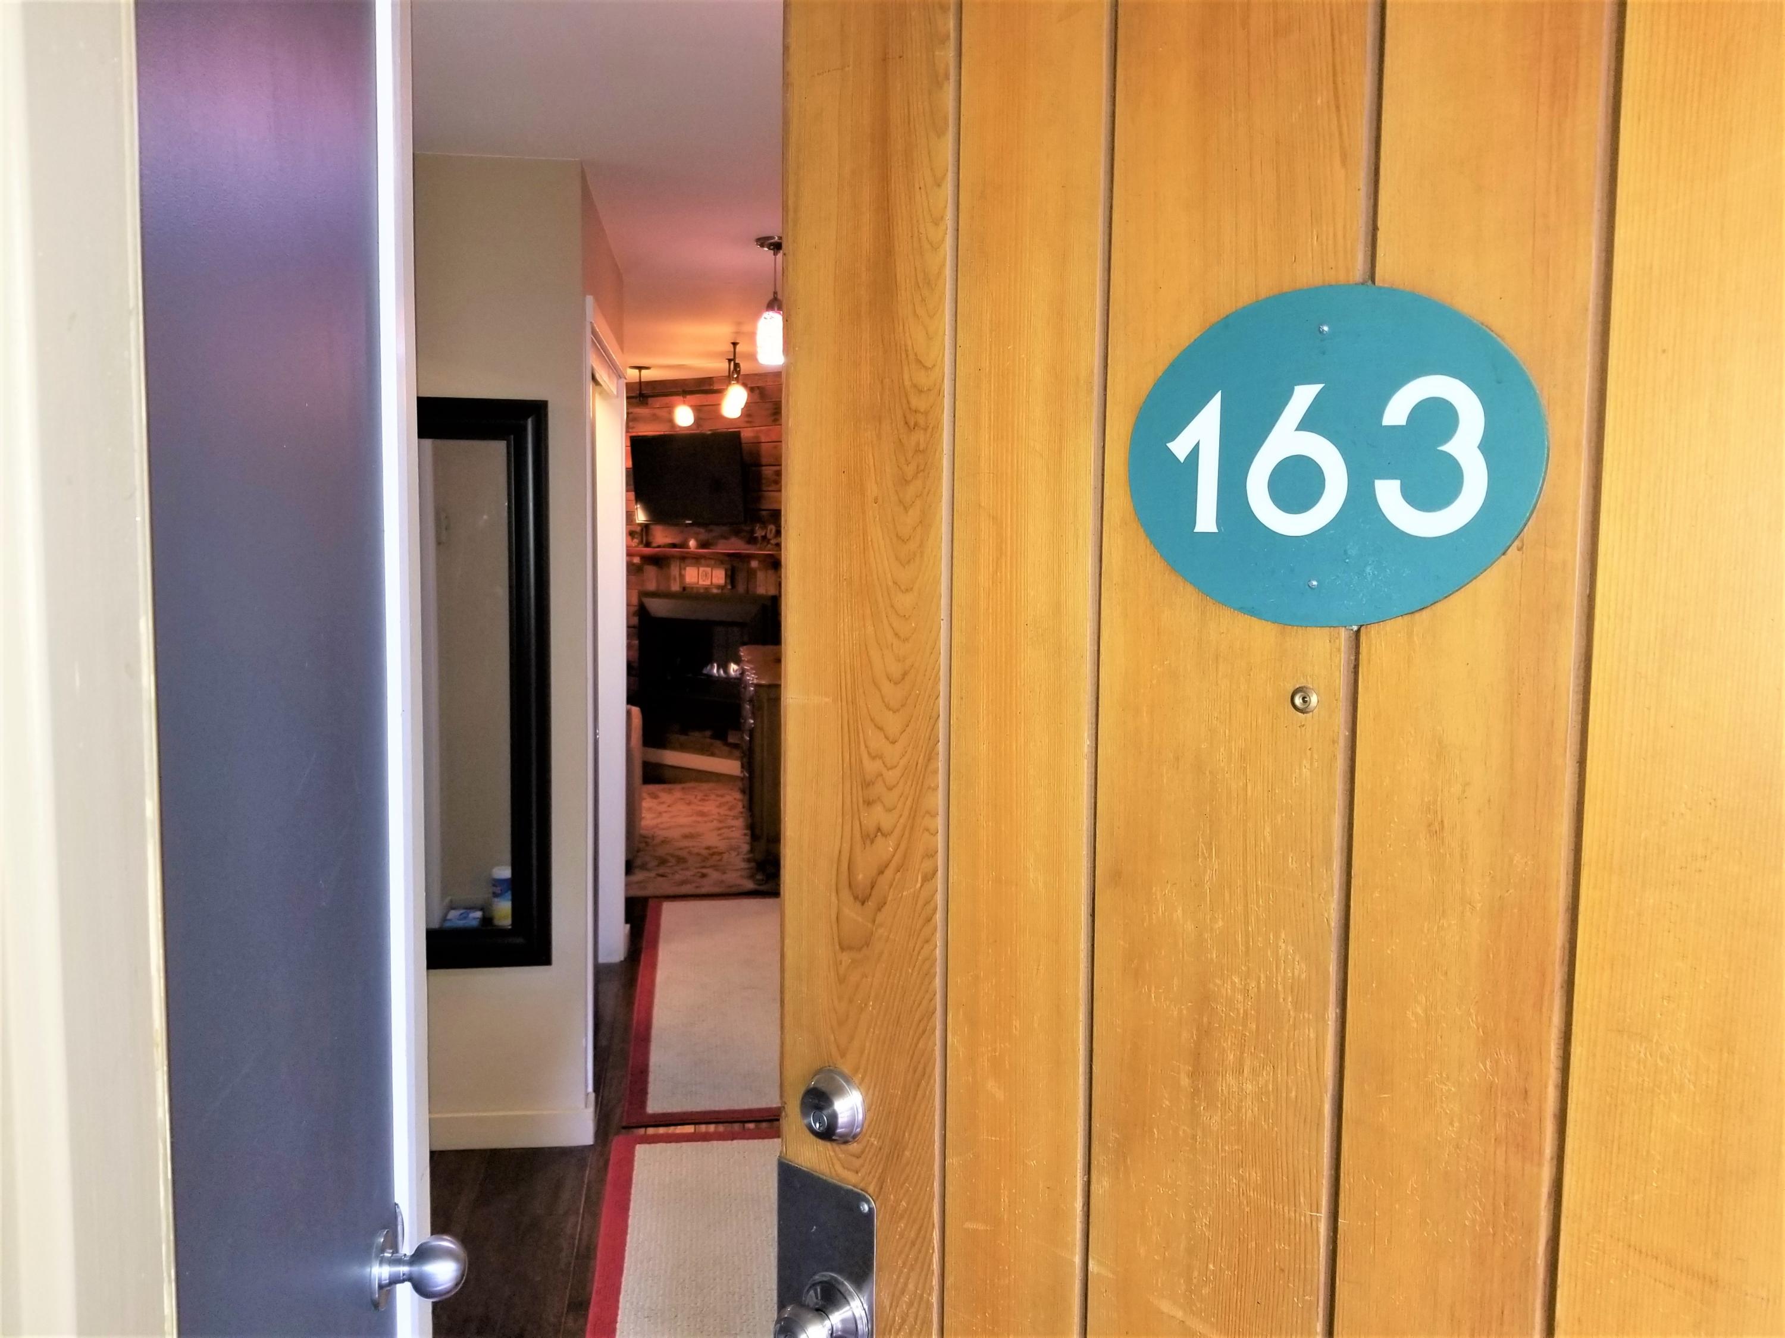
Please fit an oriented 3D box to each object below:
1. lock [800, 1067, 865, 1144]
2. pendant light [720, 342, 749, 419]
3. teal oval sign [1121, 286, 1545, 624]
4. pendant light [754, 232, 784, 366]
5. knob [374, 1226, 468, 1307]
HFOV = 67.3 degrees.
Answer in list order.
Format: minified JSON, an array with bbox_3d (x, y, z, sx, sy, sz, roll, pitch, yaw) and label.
[{"bbox_3d":[-0.053,0.364,1.103,0.061,0.061,0.028,5,6,37],"label":"lock"},{"bbox_3d":[-0.749,-1.367,6.365,0.120,0.339,0.120,0,5,-7],"label":"pendant light"},{"bbox_3d":[0.270,-0.132,0.842,0.256,0.208,0.010,5,6,37],"label":"teal oval sign"},{"bbox_3d":[-0.367,-1.153,4.218,0.130,0.387,0.130,0,5,-7],"label":"pendant light"},{"bbox_3d":[-0.415,0.528,1.180,0.074,0.062,0.062,0,5,-6],"label":"knob"}]

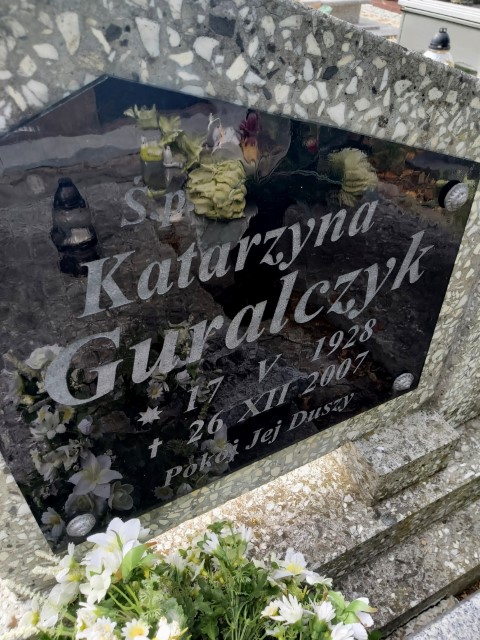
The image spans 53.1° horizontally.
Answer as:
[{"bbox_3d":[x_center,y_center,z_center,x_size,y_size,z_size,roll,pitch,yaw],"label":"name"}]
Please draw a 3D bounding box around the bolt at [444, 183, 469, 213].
[{"bbox_3d":[0.214,-0.121,0.474,0.030,0.030,0.012,-19,41,-20],"label":"bolt"}]

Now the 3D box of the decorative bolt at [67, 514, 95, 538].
[{"bbox_3d":[-0.158,0.205,0.480,0.030,0.030,0.012,-19,41,-20],"label":"decorative bolt"}]

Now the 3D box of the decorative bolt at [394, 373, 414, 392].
[{"bbox_3d":[0.213,0.081,0.626,0.030,0.030,0.012,-19,41,-20],"label":"decorative bolt"}]

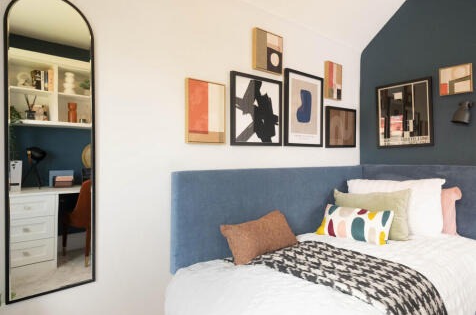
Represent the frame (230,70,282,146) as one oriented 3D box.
[{"bbox_3d":[0.141,-0.327,1.881,0.461,0.488,0.026,0,0,-36],"label":"frame"}]

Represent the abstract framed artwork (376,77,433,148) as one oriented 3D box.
[{"bbox_3d":[1.476,-0.380,2.359,0.026,0.579,0.448,0,0,-36],"label":"abstract framed artwork"}]

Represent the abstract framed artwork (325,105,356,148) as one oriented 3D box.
[{"bbox_3d":[0.973,-0.278,2.485,0.457,0.366,0.026,0,0,-36],"label":"abstract framed artwork"}]

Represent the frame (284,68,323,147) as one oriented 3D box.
[{"bbox_3d":[0.549,-0.389,2.178,0.452,0.599,0.027,0,0,-36],"label":"frame"}]

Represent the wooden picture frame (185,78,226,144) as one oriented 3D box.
[{"bbox_3d":[-0.197,-0.273,1.625,0.255,0.376,0.043,0,0,-36],"label":"wooden picture frame"}]

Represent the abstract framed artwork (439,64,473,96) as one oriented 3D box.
[{"bbox_3d":[1.691,-0.596,2.050,0.040,0.215,0.196,0,0,-36],"label":"abstract framed artwork"}]

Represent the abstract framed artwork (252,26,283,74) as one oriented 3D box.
[{"bbox_3d":[0.218,-0.762,1.933,0.260,0.292,0.040,0,0,-36],"label":"abstract framed artwork"}]

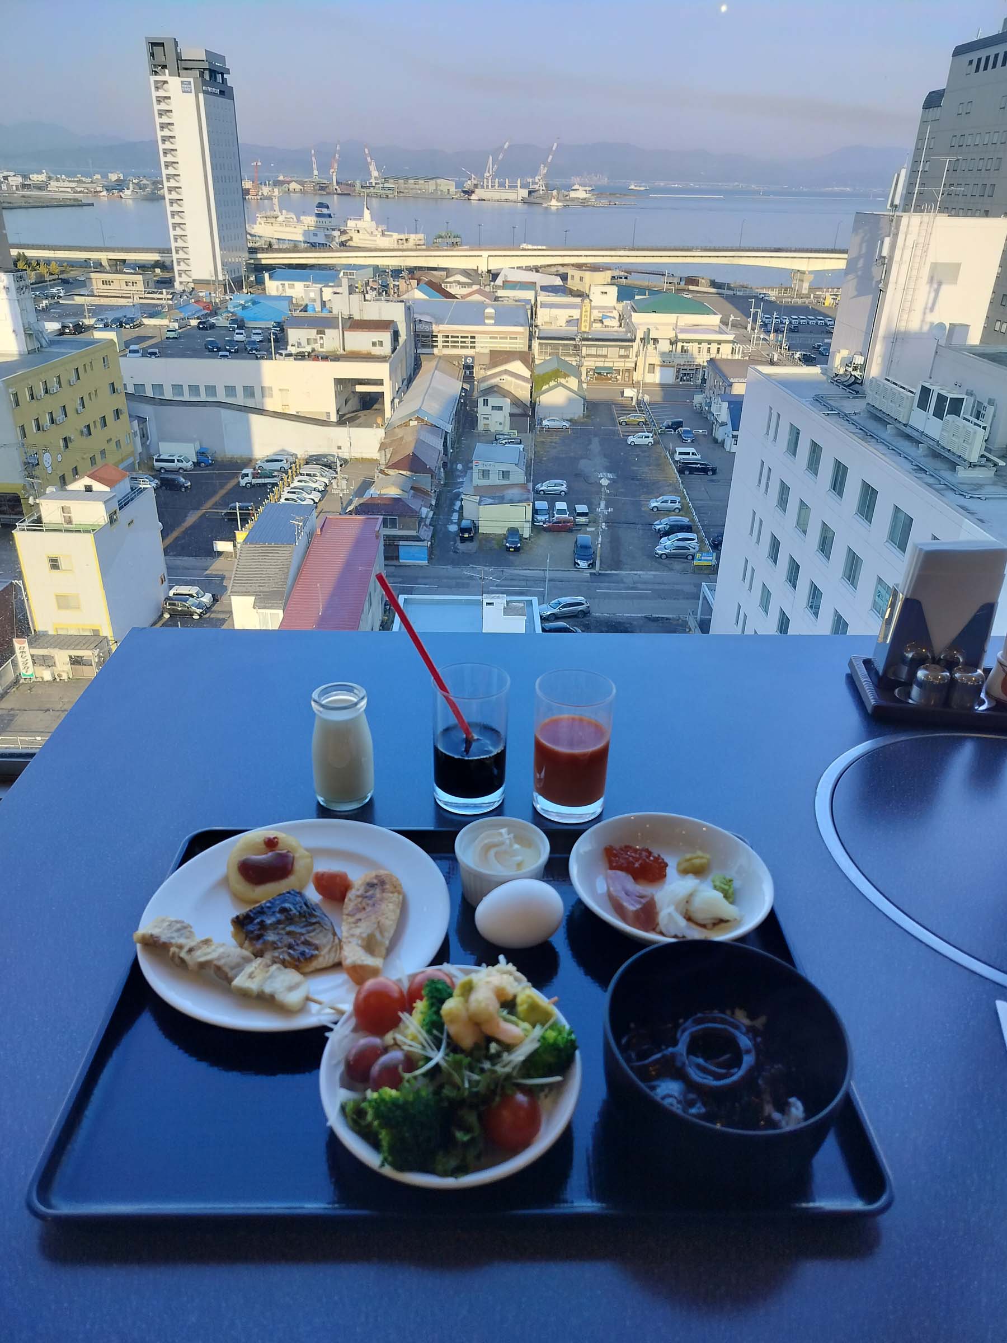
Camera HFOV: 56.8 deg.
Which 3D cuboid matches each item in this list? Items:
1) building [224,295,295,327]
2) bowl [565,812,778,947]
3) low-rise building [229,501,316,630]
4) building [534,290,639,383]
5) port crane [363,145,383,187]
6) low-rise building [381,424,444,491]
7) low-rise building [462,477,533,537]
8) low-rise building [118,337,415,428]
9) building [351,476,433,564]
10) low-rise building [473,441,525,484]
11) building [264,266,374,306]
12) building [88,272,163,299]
[{"bbox_3d":[-56.361,-80.774,215.039,14.000,7.400,24.000,2,28,0],"label":"building"},{"bbox_3d":[0.112,0.148,0.630,0.133,0.031,0.133,1,28,-1],"label":"bowl"},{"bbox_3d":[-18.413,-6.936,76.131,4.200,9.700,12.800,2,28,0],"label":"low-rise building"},{"bbox_3d":[15.108,-64.145,178.168,18.000,13.200,21.500,2,28,0],"label":"building"},{"bbox_3d":[-231.230,-889.182,1648.741,33.468,74.071,15.000,2,28,0],"label":"port crane"},{"bbox_3d":[-11.518,-28.104,121.182,6.400,5.000,20.000,0,28,-3],"label":"low-rise building"},{"bbox_3d":[-0.705,-17.956,102.359,7.407,3.856,6.190,2,28,0],"label":"low-rise building"},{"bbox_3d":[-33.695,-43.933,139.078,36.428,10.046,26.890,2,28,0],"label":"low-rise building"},{"bbox_3d":[-10.790,-15.591,94.272,7.400,5.800,9.800,2,28,0],"label":"building"},{"bbox_3d":[-0.529,-22.194,108.869,5.900,6.700,6.900,2,28,1],"label":"low-rise building"},{"bbox_3d":[-53.649,-111.602,270.384,27.397,7.103,17.250,6,28,7],"label":"building"},{"bbox_3d":[-110.753,-113.250,271.614,16.032,5.682,9.132,2,28,1],"label":"building"}]

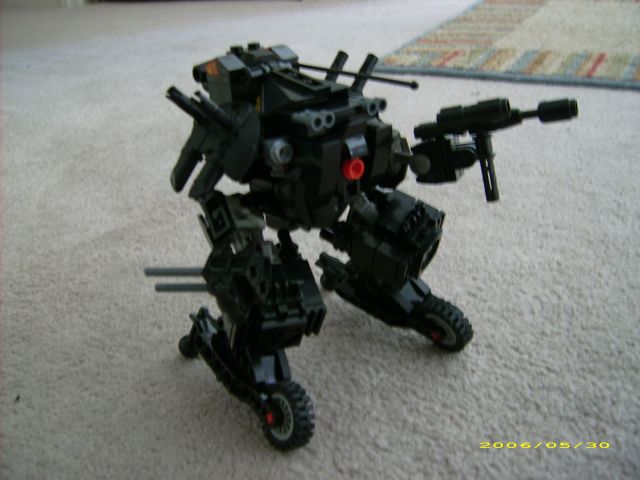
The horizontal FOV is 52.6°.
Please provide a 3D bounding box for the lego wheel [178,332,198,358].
[{"bbox_3d":[-0.070,0.057,0.346,0.011,0.012,0.012,-2,22,-41],"label":"lego wheel"}]

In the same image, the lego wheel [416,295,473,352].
[{"bbox_3d":[0.066,0.045,0.343,0.011,0.030,0.030,-40,43,-26],"label":"lego wheel"}]

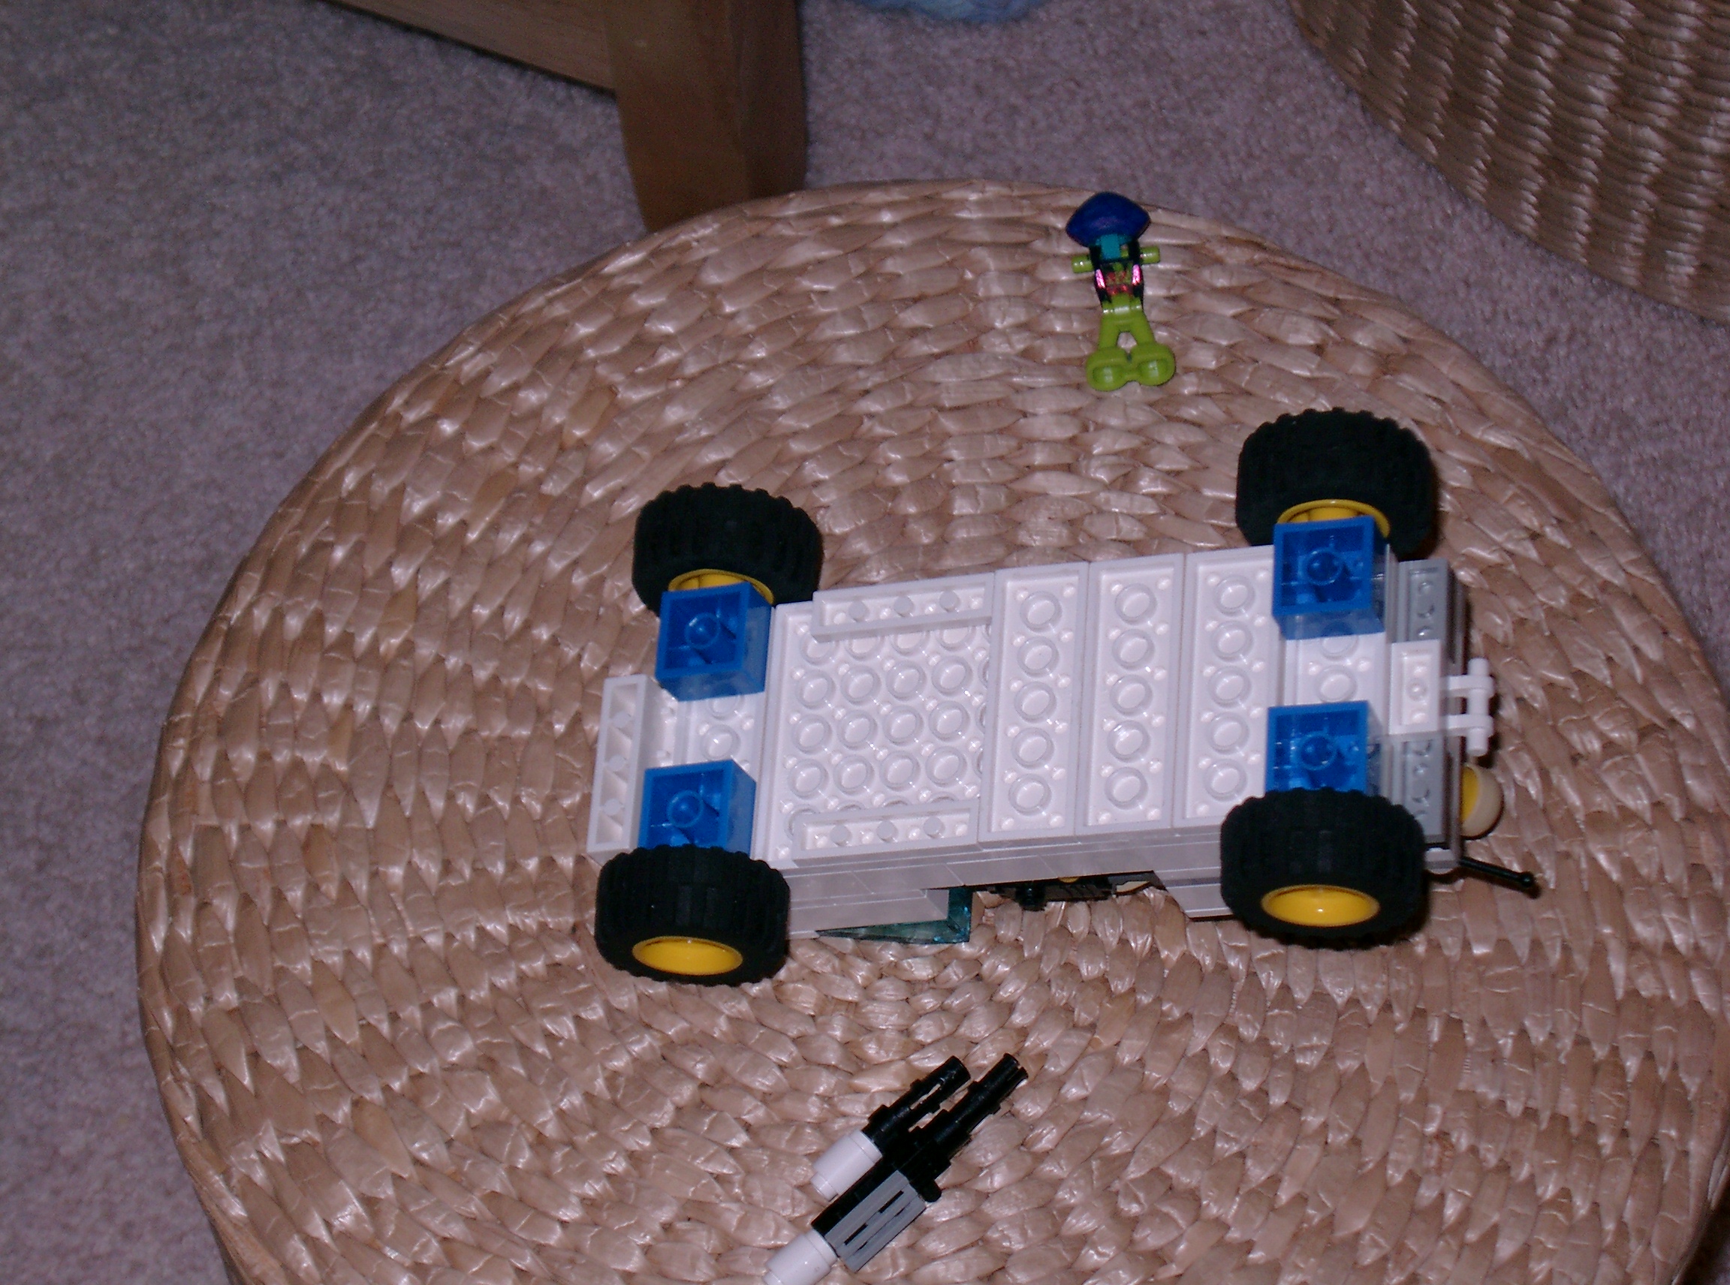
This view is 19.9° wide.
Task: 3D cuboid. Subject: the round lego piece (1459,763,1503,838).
[{"bbox_3d":[0.098,0.026,0.797,0.012,0.011,0.013,-1,66,2],"label":"round lego piece"}]

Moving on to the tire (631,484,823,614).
[{"bbox_3d":[-0.023,-0.014,0.817,0.031,0.031,0.014,-6,62,20],"label":"tire"}]

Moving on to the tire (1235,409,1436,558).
[{"bbox_3d":[0.075,-0.024,0.781,0.031,0.031,0.014,-6,62,20],"label":"tire"}]

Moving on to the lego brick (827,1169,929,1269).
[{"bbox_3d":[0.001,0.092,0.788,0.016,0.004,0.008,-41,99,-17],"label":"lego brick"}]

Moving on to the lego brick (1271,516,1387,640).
[{"bbox_3d":[0.073,-0.010,0.773,0.016,0.010,0.016,-6,62,20],"label":"lego brick"}]

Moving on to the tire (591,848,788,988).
[{"bbox_3d":[-0.027,0.044,0.789,0.031,0.031,0.014,-6,62,20],"label":"tire"}]

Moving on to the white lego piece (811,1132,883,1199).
[{"bbox_3d":[-0.003,0.084,0.790,0.011,0.008,0.008,-41,71,-17],"label":"white lego piece"}]

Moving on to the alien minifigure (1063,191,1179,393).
[{"bbox_3d":[0.045,-0.062,0.866,0.017,0.013,0.040,-4,65,-2],"label":"alien minifigure"}]

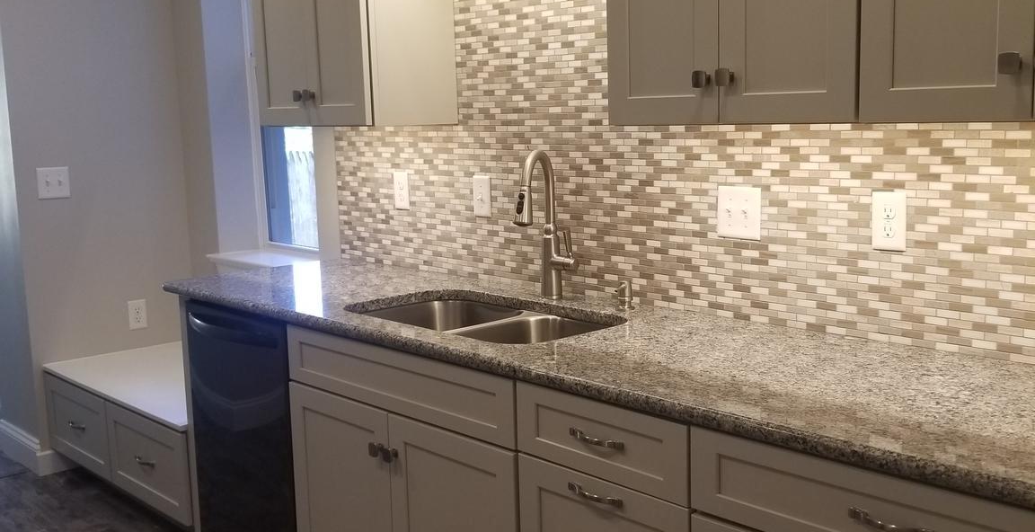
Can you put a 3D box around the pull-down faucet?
[{"bbox_3d":[0.070,-0.100,2.712,0.102,0.396,0.196,4,11,32],"label":"pull-down faucet"}]

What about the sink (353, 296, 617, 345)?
[{"bbox_3d":[-0.099,0.244,2.645,0.417,0.208,0.726,-10,12,-43],"label":"sink"}]

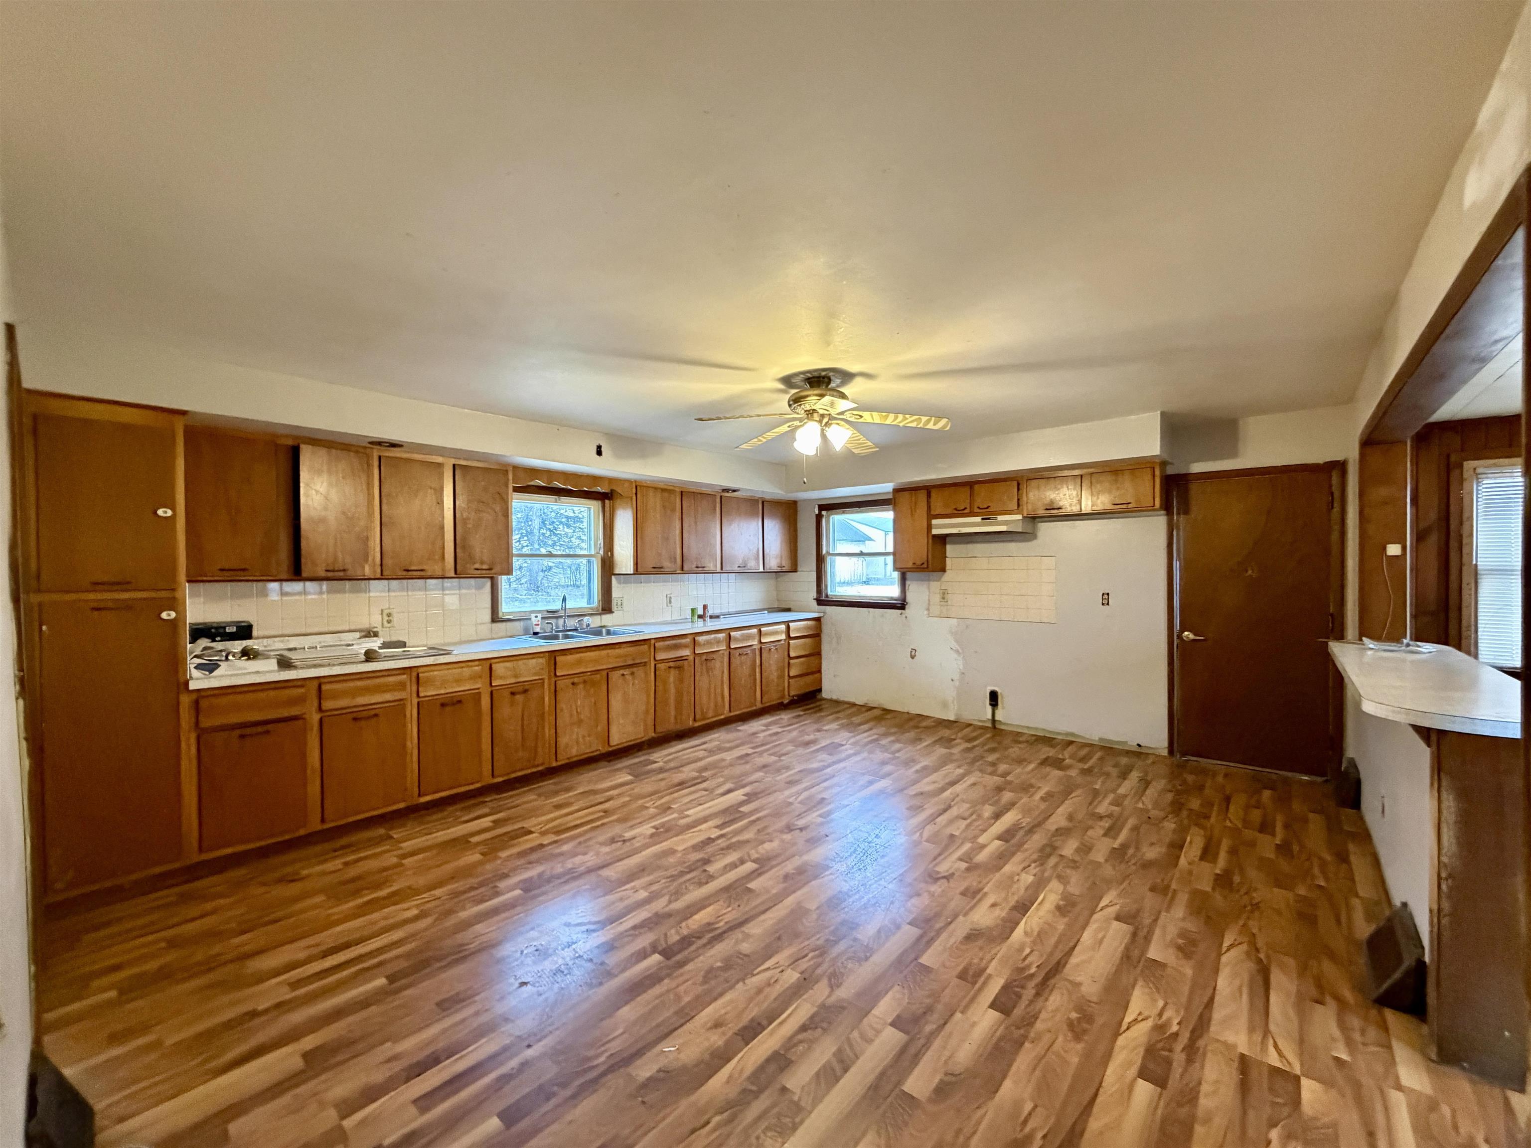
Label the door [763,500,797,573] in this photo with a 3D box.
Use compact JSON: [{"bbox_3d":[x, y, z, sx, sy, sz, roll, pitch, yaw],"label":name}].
[{"bbox_3d":[0.140,-0.402,6.647,0.030,0.745,0.517,0,1,41],"label":"door"}]

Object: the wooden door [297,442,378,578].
[{"bbox_3d":[-2.483,-0.356,3.565,0.030,0.742,0.369,0,1,31],"label":"wooden door"}]

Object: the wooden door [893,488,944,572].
[{"bbox_3d":[1.405,-0.393,5.615,0.350,0.745,0.333,0,1,40],"label":"wooden door"}]

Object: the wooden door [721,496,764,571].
[{"bbox_3d":[-0.247,-0.393,6.200,0.030,0.738,0.576,0,1,41],"label":"wooden door"}]

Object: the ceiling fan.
[{"bbox_3d":[0.289,-0.869,3.340,1.300,0.410,1.300,0,1,40],"label":"ceiling fan"}]

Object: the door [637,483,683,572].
[{"bbox_3d":[-0.936,-0.382,5.403,0.030,0.735,0.492,0,1,41],"label":"door"}]

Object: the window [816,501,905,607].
[{"bbox_3d":[0.934,-0.197,6.229,1.040,1.060,0.100,0,1,40],"label":"window"}]

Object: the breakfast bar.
[{"bbox_3d":[2.615,0.859,2.481,0.460,0.970,2.260,0,1,40],"label":"breakfast bar"}]

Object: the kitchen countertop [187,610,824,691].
[{"bbox_3d":[-1.201,0.470,4.799,0.641,0.048,4.895,0,1,40],"label":"kitchen countertop"}]

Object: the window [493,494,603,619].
[{"bbox_3d":[-1.630,-0.151,4.793,0.100,0.965,0.980,0,1,40],"label":"window"}]

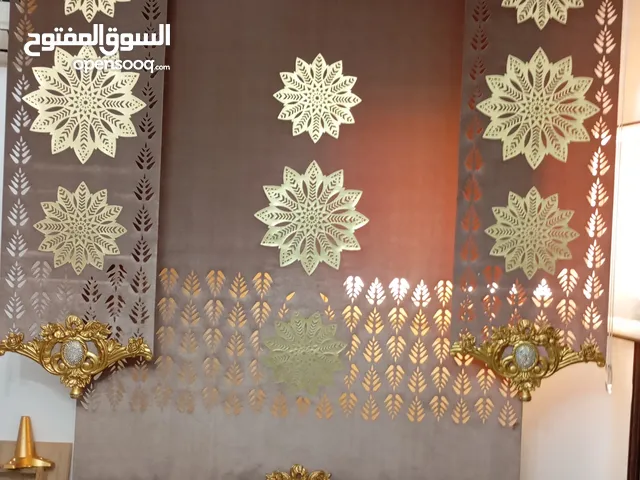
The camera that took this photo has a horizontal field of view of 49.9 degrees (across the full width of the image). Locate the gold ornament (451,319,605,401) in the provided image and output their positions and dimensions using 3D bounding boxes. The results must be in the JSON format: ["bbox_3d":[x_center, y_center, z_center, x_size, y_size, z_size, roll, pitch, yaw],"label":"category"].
[{"bbox_3d":[0.628,0.361,2.080,0.465,0.247,0.055,3,0,0],"label":"gold ornament"}]

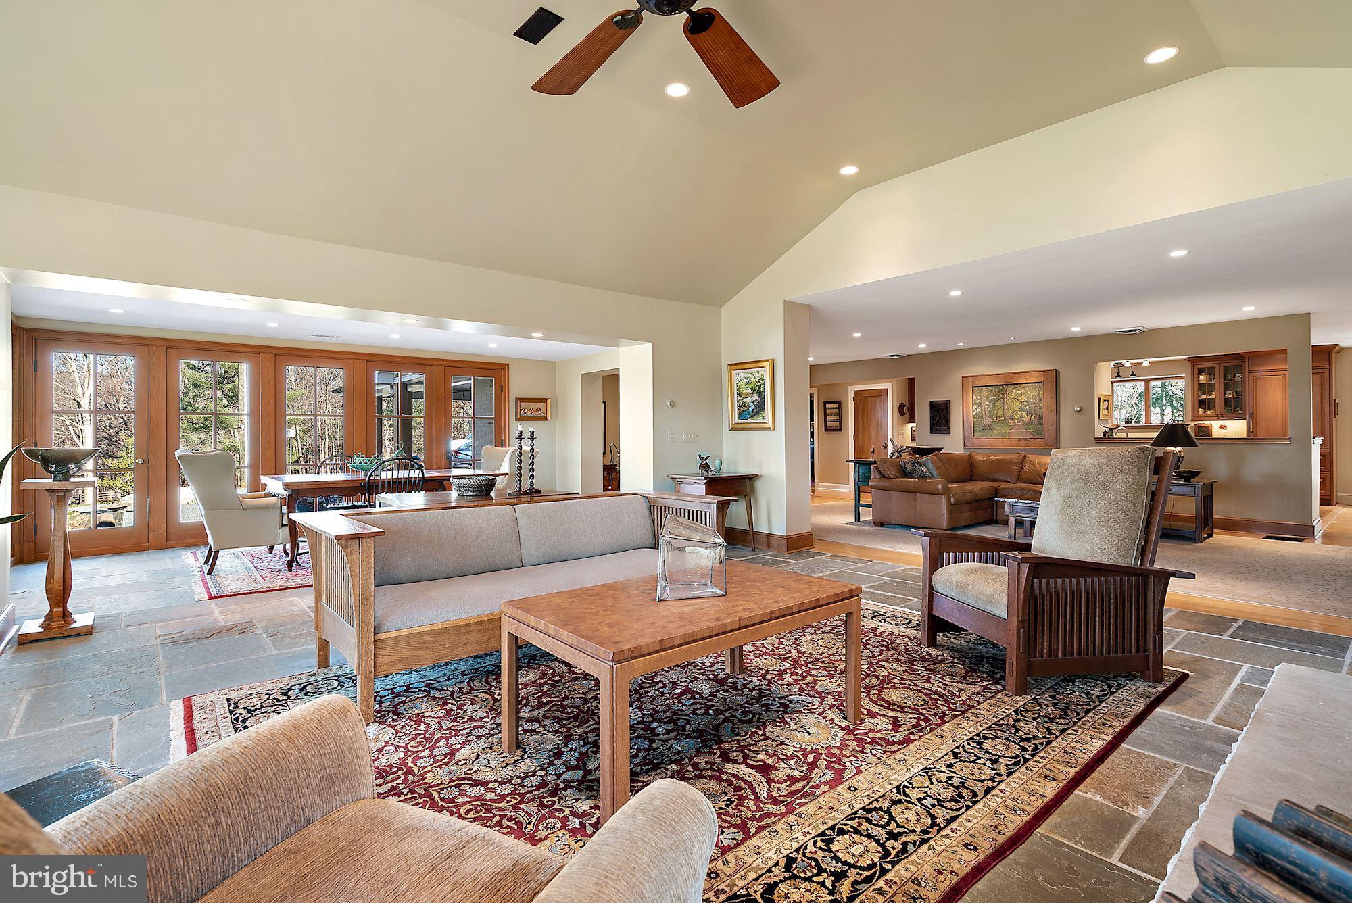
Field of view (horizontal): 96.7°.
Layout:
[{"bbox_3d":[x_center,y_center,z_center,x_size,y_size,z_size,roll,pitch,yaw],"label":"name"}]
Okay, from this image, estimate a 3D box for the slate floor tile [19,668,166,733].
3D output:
[{"bbox_3d":[-2.454,1.066,2.547,0.420,0.025,0.520,-1,1,-39],"label":"slate floor tile"}]

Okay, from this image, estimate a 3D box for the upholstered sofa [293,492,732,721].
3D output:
[{"bbox_3d":[-0.738,0.673,3.310,2.209,0.771,0.896,-1,2,-42],"label":"upholstered sofa"}]

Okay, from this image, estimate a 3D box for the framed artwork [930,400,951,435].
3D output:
[{"bbox_3d":[4.310,-0.555,9.828,0.030,0.545,0.343,-1,2,-37],"label":"framed artwork"}]

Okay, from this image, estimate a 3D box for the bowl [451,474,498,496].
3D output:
[{"bbox_3d":[-1.406,0.236,4.138,0.320,0.128,0.320,0,1,0],"label":"bowl"}]

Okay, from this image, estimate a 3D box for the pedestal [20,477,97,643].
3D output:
[{"bbox_3d":[-3.527,0.601,3.447,0.300,0.880,0.310,-1,1,-39],"label":"pedestal"}]

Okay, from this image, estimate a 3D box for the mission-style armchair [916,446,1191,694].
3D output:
[{"bbox_3d":[1.763,0.506,2.922,0.930,1.040,0.790,-1,1,-12],"label":"mission-style armchair"}]

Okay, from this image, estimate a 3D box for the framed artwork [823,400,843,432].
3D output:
[{"bbox_3d":[3.050,-0.688,11.700,0.040,0.600,0.400,-1,1,-39],"label":"framed artwork"}]

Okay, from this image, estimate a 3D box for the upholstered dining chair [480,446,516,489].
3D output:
[{"bbox_3d":[-2.025,0.458,6.827,0.780,1.040,0.700,-1,2,-41],"label":"upholstered dining chair"}]

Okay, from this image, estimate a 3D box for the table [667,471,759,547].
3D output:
[{"bbox_3d":[0.356,0.607,5.785,0.730,0.745,0.570,-1,1,-39],"label":"table"}]

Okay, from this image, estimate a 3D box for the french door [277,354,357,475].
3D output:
[{"bbox_3d":[-4.161,-0.045,6.948,0.790,2.040,0.050,-1,1,-39],"label":"french door"}]

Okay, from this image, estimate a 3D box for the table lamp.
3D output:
[{"bbox_3d":[5.476,0.000,6.592,0.430,0.630,0.430,-1,1,-39],"label":"table lamp"}]

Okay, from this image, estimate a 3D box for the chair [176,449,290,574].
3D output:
[{"bbox_3d":[-3.889,0.501,5.346,0.800,1.040,0.700,-1,2,-37],"label":"chair"}]

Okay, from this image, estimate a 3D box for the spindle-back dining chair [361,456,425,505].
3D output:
[{"bbox_3d":[-2.539,0.534,5.412,0.480,0.960,0.520,-1,2,-37],"label":"spindle-back dining chair"}]

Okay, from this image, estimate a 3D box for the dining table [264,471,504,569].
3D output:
[{"bbox_3d":[-2.878,0.619,6.087,2.060,0.760,1.070,-1,2,-37],"label":"dining table"}]

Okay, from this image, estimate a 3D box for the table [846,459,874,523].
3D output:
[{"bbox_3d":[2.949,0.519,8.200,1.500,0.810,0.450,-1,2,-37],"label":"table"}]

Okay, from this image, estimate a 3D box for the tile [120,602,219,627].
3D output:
[{"bbox_3d":[-3.279,1.063,3.902,0.448,0.020,0.393,-1,2,-37],"label":"tile"}]

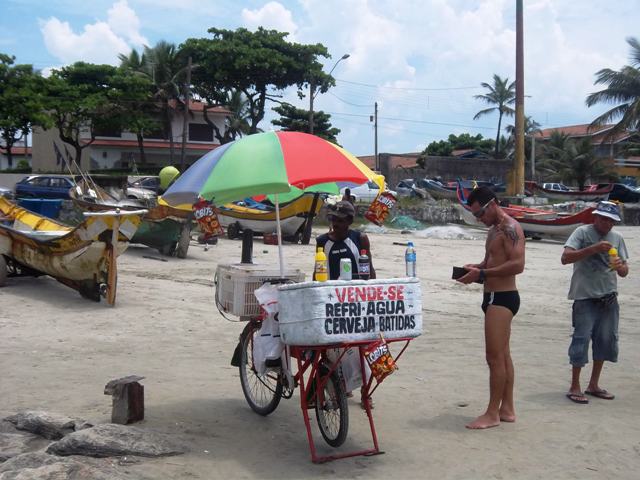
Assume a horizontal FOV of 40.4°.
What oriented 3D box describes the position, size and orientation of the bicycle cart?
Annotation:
[{"bbox_3d":[-0.149,0.745,5.855,0.720,1.100,1.850,-1,3,-29],"label":"bicycle cart"}]

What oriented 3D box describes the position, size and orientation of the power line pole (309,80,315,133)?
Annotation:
[{"bbox_3d":[-0.616,-7.431,63.000,0.300,9.400,0.300,0,3,0],"label":"power line pole"}]

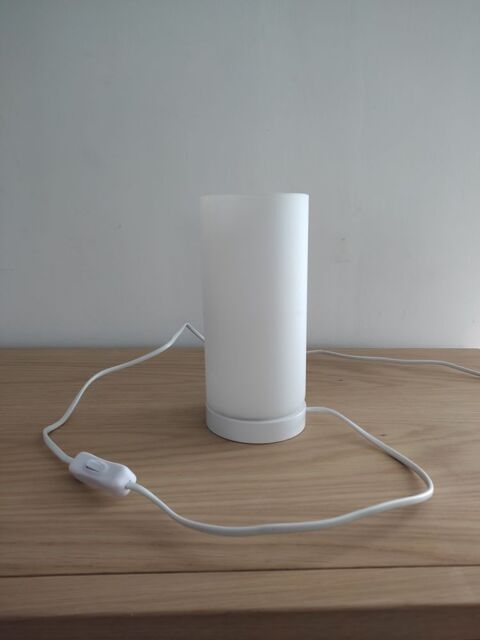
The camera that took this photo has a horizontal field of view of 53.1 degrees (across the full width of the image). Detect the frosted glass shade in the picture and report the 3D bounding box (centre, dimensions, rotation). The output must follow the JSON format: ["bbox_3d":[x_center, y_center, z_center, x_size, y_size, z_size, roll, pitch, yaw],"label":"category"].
[{"bbox_3d":[0.015,-0.006,0.459,0.099,0.219,0.099,-1,13,0],"label":"frosted glass shade"}]

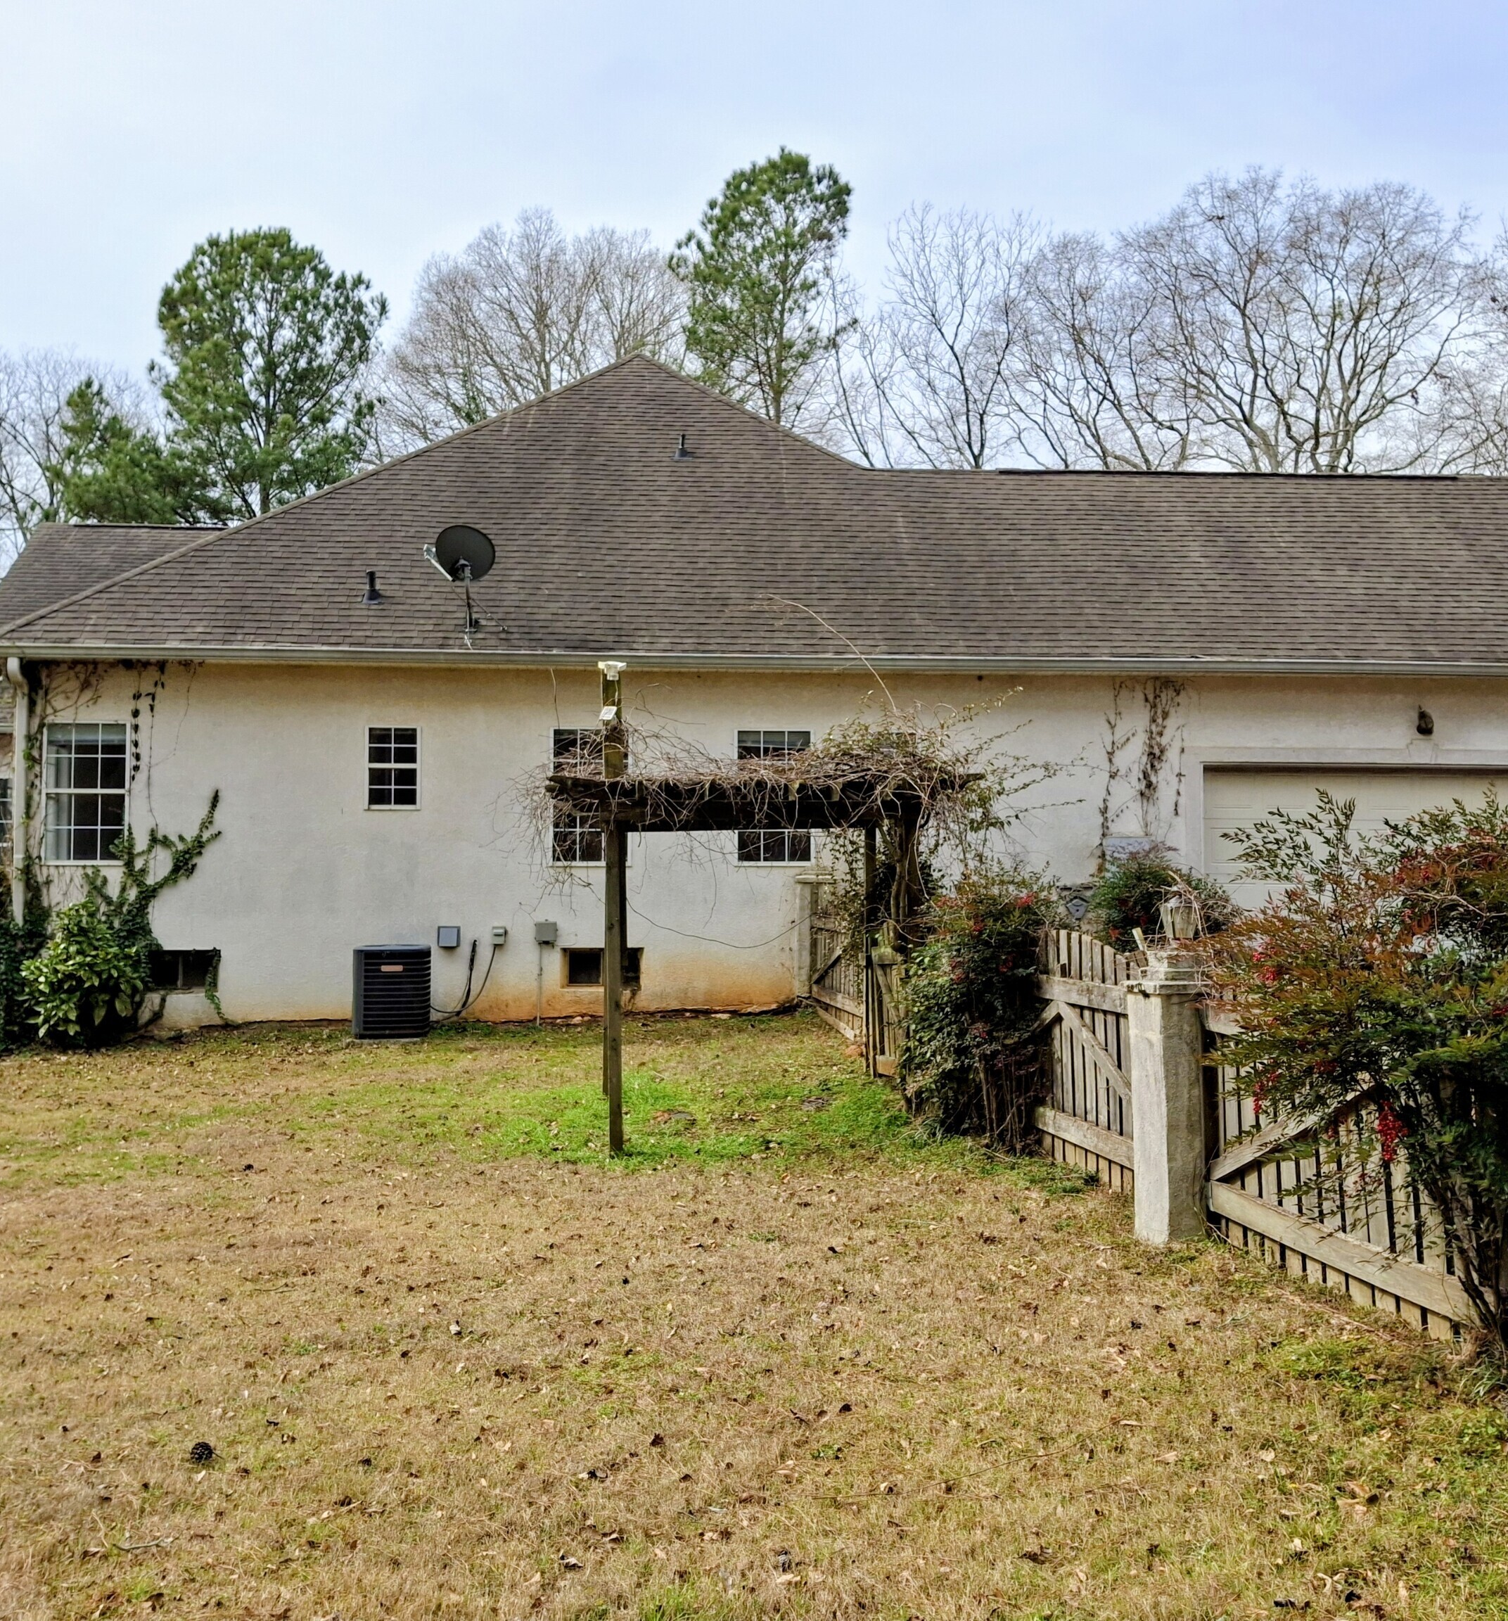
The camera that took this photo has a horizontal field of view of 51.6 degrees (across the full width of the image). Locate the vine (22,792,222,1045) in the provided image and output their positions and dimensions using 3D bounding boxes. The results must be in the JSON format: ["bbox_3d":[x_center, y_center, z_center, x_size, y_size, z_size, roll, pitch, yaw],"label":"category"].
[{"bbox_3d":[-6.415,1.105,15.834,2.050,2.600,0.800,0,-3,-4],"label":"vine"}]

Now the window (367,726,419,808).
[{"bbox_3d":[-3.821,-0.447,16.530,0.570,0.880,0.100,0,-3,-4],"label":"window"}]

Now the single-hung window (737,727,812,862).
[{"bbox_3d":[0.228,-0.137,16.826,0.840,1.490,0.100,0,-3,-4],"label":"single-hung window"}]

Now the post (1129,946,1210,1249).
[{"bbox_3d":[1.901,1.287,7.186,0.290,1.370,0.290,2,-4,-25],"label":"post"}]

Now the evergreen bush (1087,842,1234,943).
[{"bbox_3d":[3.110,1.125,11.954,1.150,1.700,1.150,-1,-4,15],"label":"evergreen bush"}]

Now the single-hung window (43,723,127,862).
[{"bbox_3d":[-6.970,-0.185,16.270,0.880,1.490,0.100,0,-3,-4],"label":"single-hung window"}]

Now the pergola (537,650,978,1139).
[{"bbox_3d":[-0.039,0.612,10.182,2.500,2.860,2.500,0,-3,-6],"label":"pergola"}]

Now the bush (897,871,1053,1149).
[{"bbox_3d":[1.376,1.139,9.749,0.980,1.750,1.050,0,-3,8],"label":"bush"}]

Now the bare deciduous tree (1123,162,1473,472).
[{"bbox_3d":[14.153,-6.159,40.444,9.500,20.500,9.500,-1,-4,19],"label":"bare deciduous tree"}]

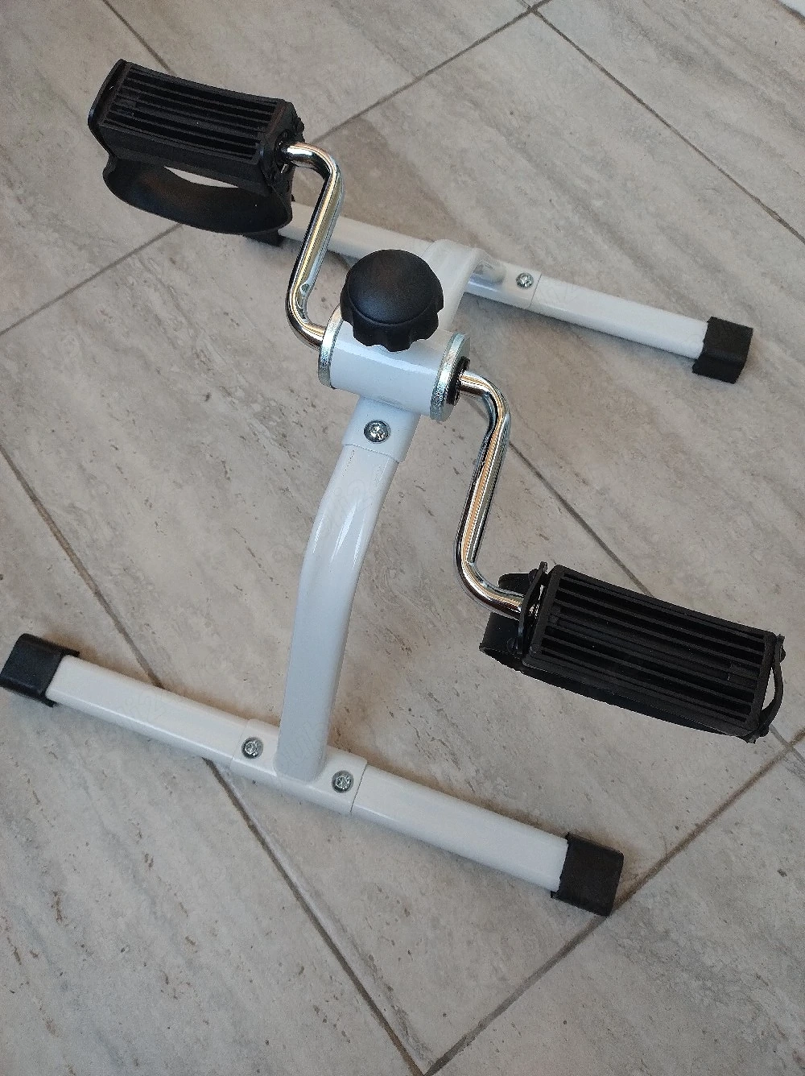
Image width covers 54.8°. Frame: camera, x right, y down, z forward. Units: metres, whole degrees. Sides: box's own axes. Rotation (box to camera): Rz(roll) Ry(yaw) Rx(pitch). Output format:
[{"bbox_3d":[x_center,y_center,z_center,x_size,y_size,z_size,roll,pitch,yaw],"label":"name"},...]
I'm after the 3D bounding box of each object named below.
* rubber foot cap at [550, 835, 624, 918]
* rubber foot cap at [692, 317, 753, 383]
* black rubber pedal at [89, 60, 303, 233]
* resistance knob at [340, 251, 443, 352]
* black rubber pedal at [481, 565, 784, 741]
[{"bbox_3d":[0.112,0.204,0.471,0.035,0.020,0.036,18,73,7],"label":"rubber foot cap"},{"bbox_3d":[0.242,-0.142,0.586,0.035,0.020,0.036,18,73,7],"label":"rubber foot cap"},{"bbox_3d":[-0.107,-0.209,0.437,0.121,0.075,0.049,18,78,7],"label":"black rubber pedal"},{"bbox_3d":[-0.004,-0.102,0.328,0.043,0.027,0.043,0,71,1],"label":"resistance knob"},{"bbox_3d":[0.099,0.052,0.352,0.122,0.070,0.048,18,73,7],"label":"black rubber pedal"}]

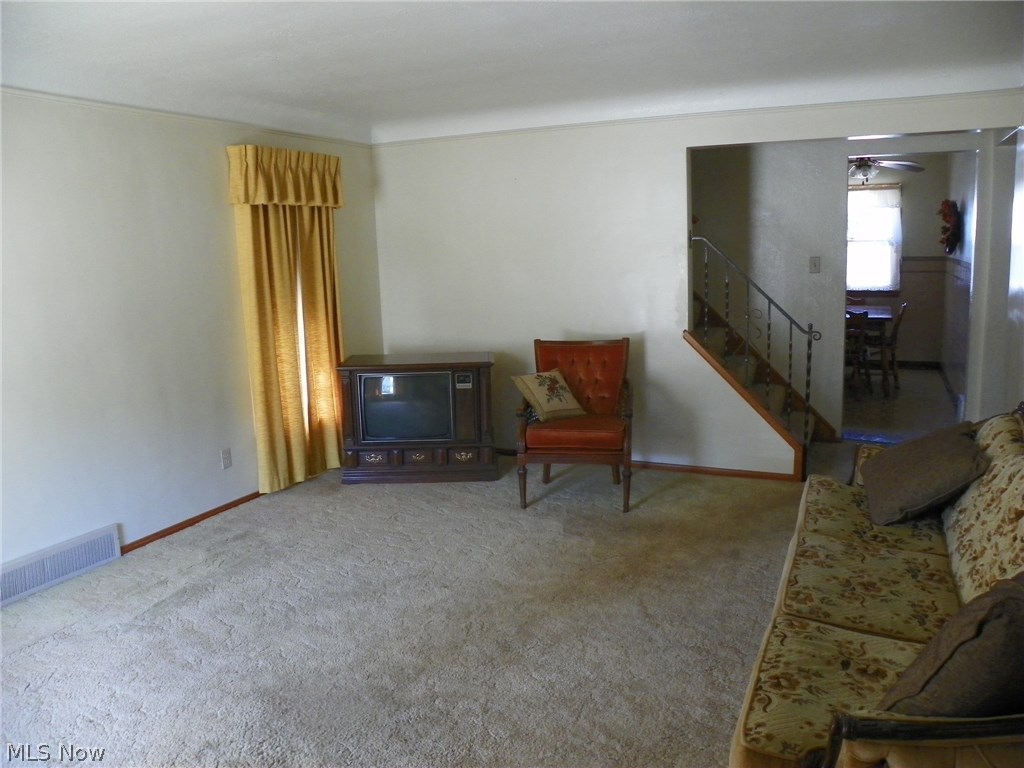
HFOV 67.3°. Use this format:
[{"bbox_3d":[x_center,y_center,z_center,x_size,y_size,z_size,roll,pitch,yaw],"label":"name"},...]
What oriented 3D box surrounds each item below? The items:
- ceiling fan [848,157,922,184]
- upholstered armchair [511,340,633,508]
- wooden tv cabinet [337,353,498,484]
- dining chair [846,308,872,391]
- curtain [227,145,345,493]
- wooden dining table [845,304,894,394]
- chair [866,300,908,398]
[{"bbox_3d":[3.220,-2.114,7.050,1.180,0.420,1.180,3,11,24],"label":"ceiling fan"},{"bbox_3d":[0.393,0.224,4.599,0.640,0.905,0.660,0,10,10],"label":"upholstered armchair"},{"bbox_3d":[-0.603,0.215,5.177,1.030,0.780,0.500,-2,10,1],"label":"wooden tv cabinet"},{"bbox_3d":[3.182,-0.320,7.340,0.450,0.830,0.490,3,11,24],"label":"dining chair"},{"bbox_3d":[-1.377,-0.425,4.935,0.170,2.060,0.860,3,11,24],"label":"curtain"},{"bbox_3d":[3.357,-0.365,7.753,0.900,0.750,1.150,3,11,24],"label":"wooden dining table"},{"bbox_3d":[3.482,-0.350,7.343,0.490,0.860,0.450,4,12,31],"label":"chair"}]

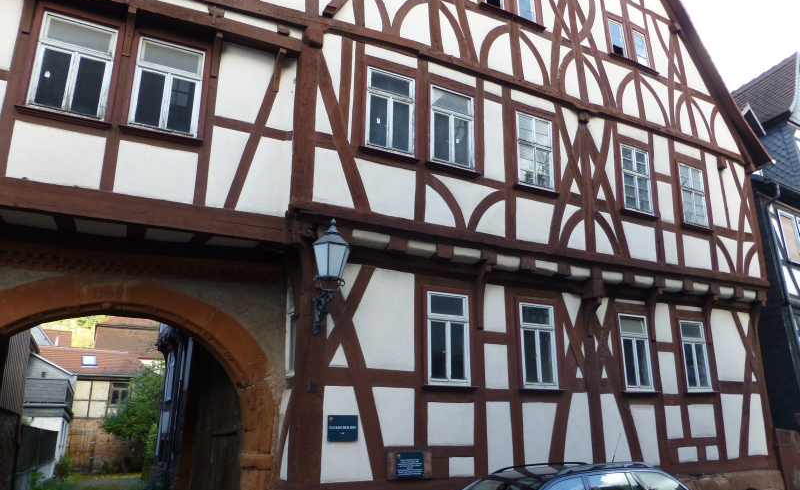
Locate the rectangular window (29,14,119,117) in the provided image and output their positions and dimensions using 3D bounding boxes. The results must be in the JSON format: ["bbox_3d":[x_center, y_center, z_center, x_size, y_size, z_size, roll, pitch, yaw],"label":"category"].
[{"bbox_3d":[-3.641,-1.995,6.474,0.741,1.169,0.110,9,-17,-27],"label":"rectangular window"}]

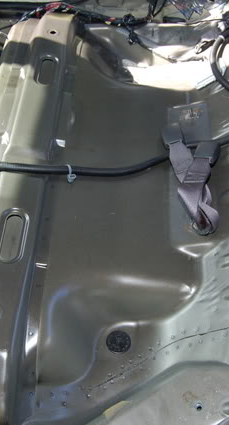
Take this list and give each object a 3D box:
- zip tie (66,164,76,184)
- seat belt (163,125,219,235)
[{"bbox_3d":[-0.107,-0.093,1.167,0.020,0.027,0.036,3,57,2],"label":"zip tie"},{"bbox_3d":[0.185,-0.096,1.151,0.131,0.055,0.311,3,57,2],"label":"seat belt"}]

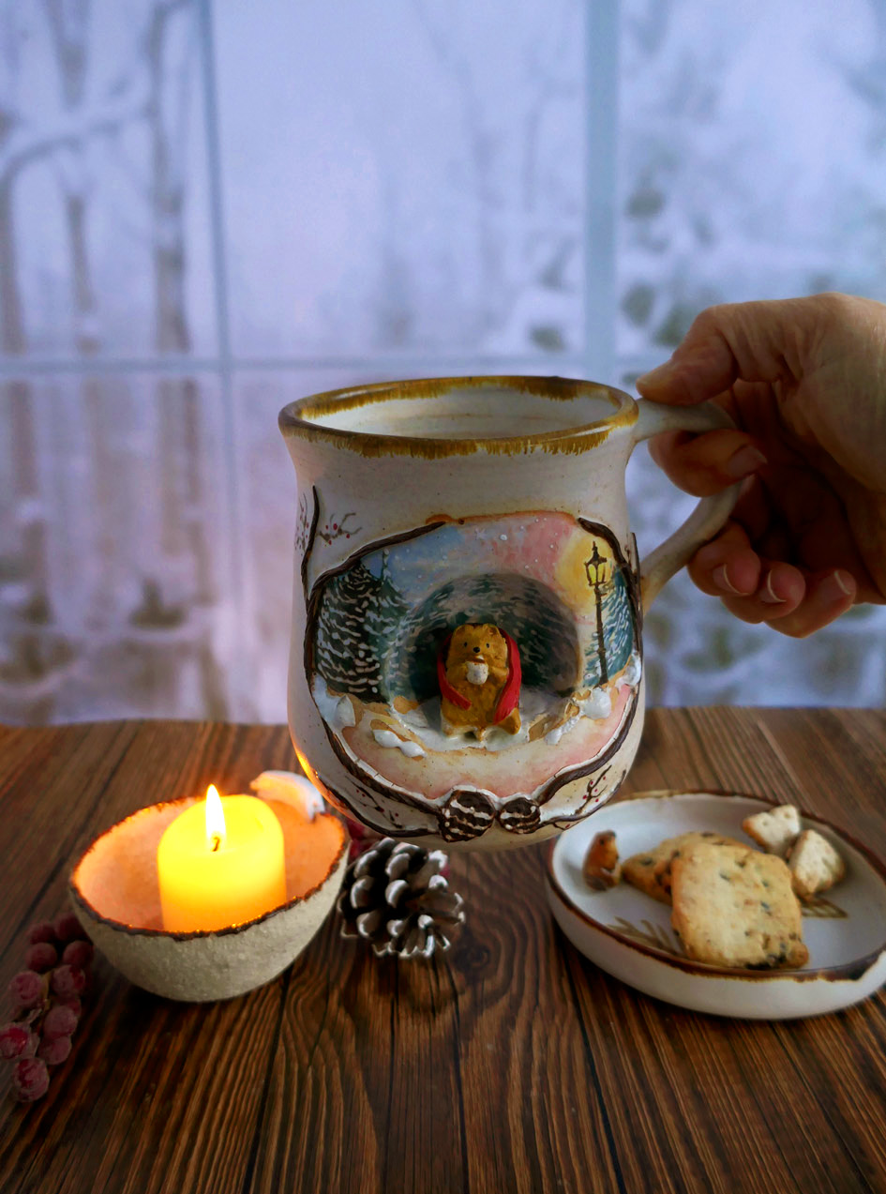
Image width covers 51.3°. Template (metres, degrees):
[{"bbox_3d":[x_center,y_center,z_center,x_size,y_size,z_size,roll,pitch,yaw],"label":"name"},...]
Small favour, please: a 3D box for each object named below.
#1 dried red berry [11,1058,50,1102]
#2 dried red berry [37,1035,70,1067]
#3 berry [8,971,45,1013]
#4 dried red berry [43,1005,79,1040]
[{"bbox_3d":[-0.131,0.153,0.292,0.012,0.012,0.012,-1,16,0],"label":"dried red berry"},{"bbox_3d":[-0.128,0.150,0.305,0.011,0.012,0.011,-1,16,0],"label":"dried red berry"},{"bbox_3d":[-0.149,0.141,0.330,0.012,0.012,0.012,-1,16,0],"label":"berry"},{"bbox_3d":[-0.130,0.144,0.313,0.011,0.012,0.011,-1,16,0],"label":"dried red berry"}]

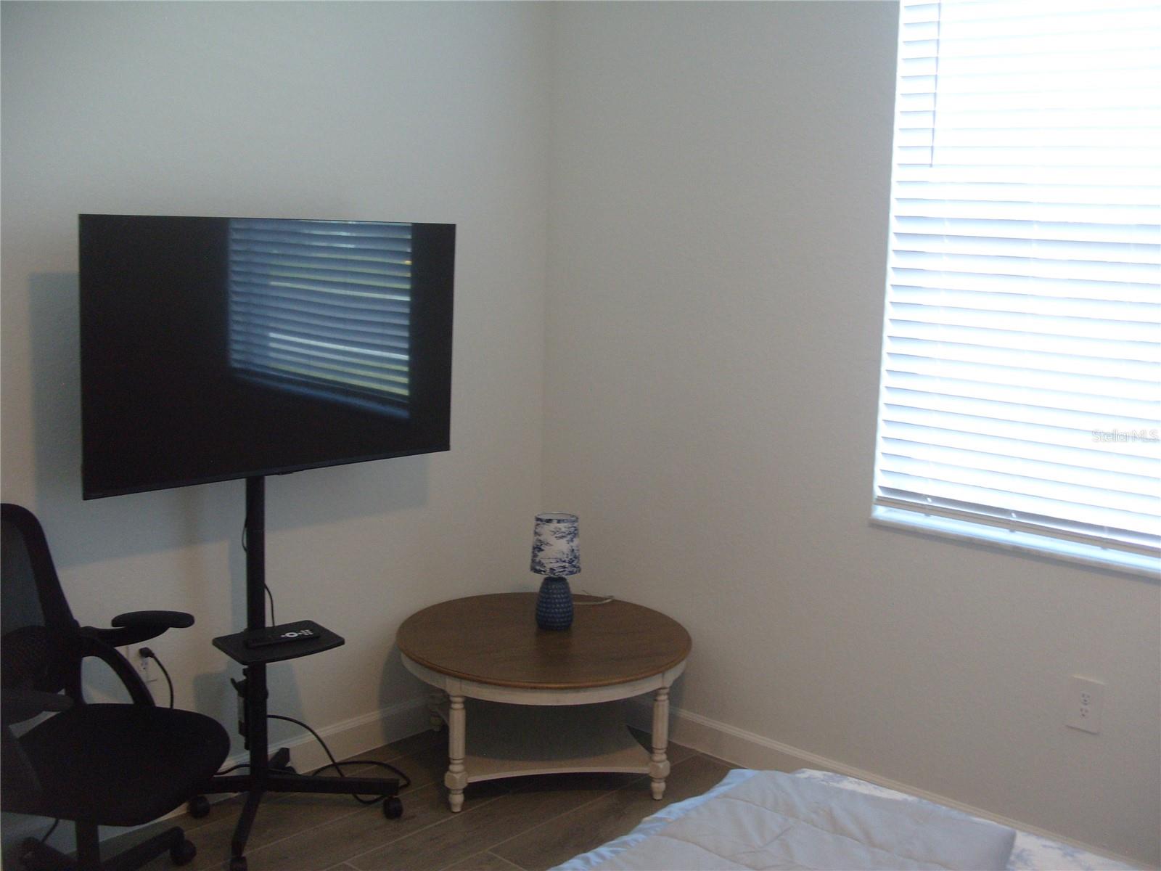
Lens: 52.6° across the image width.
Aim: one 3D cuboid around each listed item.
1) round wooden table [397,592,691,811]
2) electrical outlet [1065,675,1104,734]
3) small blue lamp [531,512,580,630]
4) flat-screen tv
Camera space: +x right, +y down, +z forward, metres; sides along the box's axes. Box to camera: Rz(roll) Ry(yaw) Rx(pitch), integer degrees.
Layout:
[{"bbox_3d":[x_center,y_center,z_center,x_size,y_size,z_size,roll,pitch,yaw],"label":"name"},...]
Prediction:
[{"bbox_3d":[-0.118,0.833,3.705,0.917,0.425,0.917,2,9,0],"label":"round wooden table"},{"bbox_3d":[1.286,0.689,2.993,0.083,0.131,0.010,10,12,41],"label":"electrical outlet"},{"bbox_3d":[-0.076,0.433,3.734,0.148,0.358,0.148,2,9,-1],"label":"small blue lamp"},{"bbox_3d":[-0.777,-0.231,3.083,0.070,0.649,1.110,10,12,42],"label":"flat-screen tv"}]

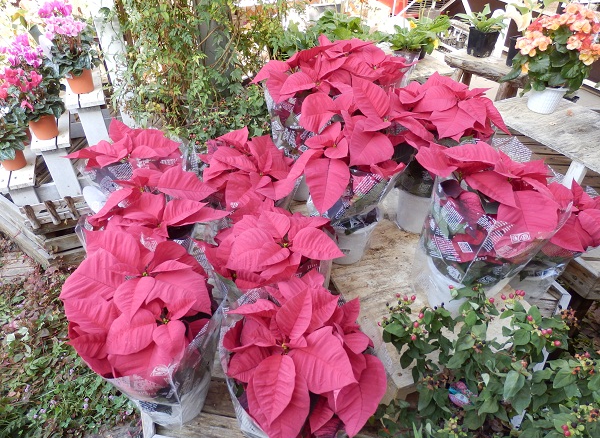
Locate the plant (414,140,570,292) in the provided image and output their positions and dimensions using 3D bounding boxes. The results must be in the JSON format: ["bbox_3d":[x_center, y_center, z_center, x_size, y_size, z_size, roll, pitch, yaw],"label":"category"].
[{"bbox_3d":[0.400,0.036,0.995,0.265,0.330,0.265,0,38,0],"label":"plant"}]

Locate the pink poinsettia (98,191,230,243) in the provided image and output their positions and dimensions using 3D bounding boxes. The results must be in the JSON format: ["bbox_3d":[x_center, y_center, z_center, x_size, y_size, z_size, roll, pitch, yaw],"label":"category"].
[{"bbox_3d":[-0.252,0.015,0.835,0.245,0.170,0.210,0,38,0],"label":"pink poinsettia"}]

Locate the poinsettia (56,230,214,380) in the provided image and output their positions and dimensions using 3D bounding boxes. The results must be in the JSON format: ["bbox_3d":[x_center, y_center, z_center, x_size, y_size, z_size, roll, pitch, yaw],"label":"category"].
[{"bbox_3d":[-0.326,0.174,0.870,0.310,0.200,0.320,0,38,0],"label":"poinsettia"}]

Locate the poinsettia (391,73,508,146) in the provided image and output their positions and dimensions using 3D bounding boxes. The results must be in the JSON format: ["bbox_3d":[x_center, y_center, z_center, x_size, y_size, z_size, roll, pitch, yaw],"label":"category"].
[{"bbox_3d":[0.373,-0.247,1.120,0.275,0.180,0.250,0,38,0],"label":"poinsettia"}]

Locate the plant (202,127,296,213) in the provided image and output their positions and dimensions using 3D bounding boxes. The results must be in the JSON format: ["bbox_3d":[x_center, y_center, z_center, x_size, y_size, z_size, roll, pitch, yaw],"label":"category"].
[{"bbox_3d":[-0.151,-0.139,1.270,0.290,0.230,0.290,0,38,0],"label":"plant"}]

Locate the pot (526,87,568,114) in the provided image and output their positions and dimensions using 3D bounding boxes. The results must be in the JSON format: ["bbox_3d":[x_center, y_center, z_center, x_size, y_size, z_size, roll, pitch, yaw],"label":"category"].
[{"bbox_3d":[1.052,-0.506,1.850,0.165,0.130,0.165,0,38,0],"label":"pot"}]

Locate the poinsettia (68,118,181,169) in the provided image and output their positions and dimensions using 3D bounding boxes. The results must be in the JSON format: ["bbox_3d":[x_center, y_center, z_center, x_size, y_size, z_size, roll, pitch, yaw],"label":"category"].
[{"bbox_3d":[-0.561,-0.241,1.400,0.360,0.130,0.280,0,38,0],"label":"poinsettia"}]

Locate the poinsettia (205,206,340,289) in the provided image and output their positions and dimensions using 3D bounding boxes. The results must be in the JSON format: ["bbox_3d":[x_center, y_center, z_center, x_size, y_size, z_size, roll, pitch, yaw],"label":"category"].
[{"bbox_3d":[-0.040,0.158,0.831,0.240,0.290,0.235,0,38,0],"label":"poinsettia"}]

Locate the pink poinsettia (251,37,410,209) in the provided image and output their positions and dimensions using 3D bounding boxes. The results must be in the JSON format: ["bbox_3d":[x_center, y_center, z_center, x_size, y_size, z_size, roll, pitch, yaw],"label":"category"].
[{"bbox_3d":[0.106,-0.289,1.370,0.490,0.380,0.600,0,38,0],"label":"pink poinsettia"}]

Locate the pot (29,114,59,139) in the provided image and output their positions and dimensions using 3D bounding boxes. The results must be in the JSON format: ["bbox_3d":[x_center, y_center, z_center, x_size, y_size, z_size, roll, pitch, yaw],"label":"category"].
[{"bbox_3d":[-1.147,-0.420,1.942,0.113,0.097,0.113,0,38,0],"label":"pot"}]

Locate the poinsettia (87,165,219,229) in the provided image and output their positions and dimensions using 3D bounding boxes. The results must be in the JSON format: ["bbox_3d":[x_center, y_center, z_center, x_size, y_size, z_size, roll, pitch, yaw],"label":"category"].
[{"bbox_3d":[-0.392,-0.050,1.160,0.340,0.150,0.290,0,38,0],"label":"poinsettia"}]

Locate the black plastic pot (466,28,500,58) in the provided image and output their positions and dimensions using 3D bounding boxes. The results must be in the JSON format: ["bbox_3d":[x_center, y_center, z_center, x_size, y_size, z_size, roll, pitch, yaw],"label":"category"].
[{"bbox_3d":[0.754,-0.734,1.794,0.120,0.100,0.120,0,38,0],"label":"black plastic pot"}]

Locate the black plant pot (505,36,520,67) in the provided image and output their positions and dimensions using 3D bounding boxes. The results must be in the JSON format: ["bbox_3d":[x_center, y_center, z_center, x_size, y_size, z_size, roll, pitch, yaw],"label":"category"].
[{"bbox_3d":[1.065,-0.795,2.076,0.145,0.128,0.145,3,37,0],"label":"black plant pot"}]

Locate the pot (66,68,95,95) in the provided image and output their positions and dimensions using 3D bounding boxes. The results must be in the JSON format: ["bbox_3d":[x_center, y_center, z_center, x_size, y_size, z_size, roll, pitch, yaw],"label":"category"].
[{"bbox_3d":[-0.952,-0.606,1.880,0.113,0.097,0.113,0,38,0],"label":"pot"}]

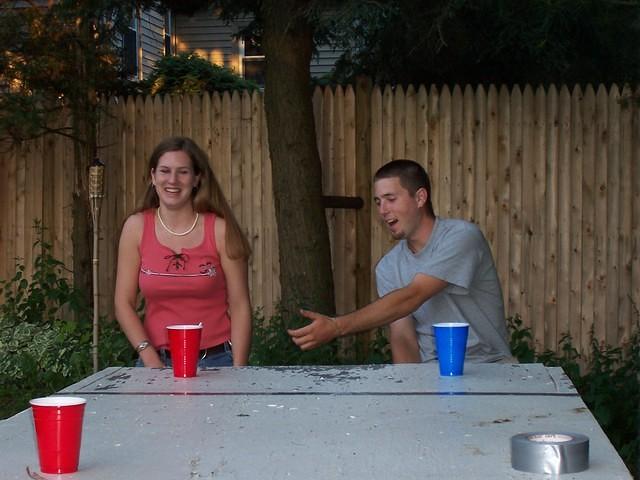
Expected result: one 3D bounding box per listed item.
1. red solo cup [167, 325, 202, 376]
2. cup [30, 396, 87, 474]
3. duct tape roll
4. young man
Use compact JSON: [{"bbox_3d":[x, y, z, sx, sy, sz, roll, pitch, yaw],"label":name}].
[{"bbox_3d":[-0.344,0.285,4.200,0.094,0.123,0.094,0,2,0],"label":"red solo cup"},{"bbox_3d":[-0.444,0.334,2.800,0.096,0.120,0.096,0,2,0],"label":"cup"},{"bbox_3d":[0.391,0.362,2.790,0.134,0.050,0.134,0,2,0],"label":"duct tape roll"},{"bbox_3d":[0.320,0.430,4.770,0.650,1.340,0.680,1,2,30],"label":"young man"}]

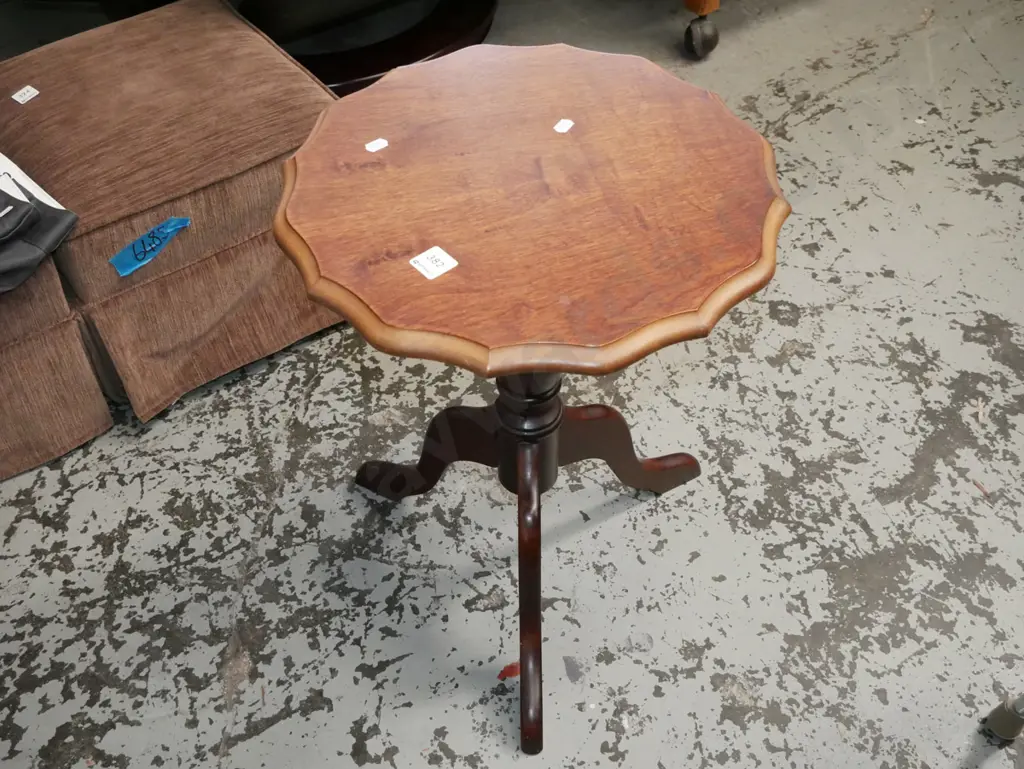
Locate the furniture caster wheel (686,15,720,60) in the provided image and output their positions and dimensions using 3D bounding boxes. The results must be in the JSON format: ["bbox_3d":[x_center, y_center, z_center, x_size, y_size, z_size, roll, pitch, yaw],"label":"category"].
[{"bbox_3d":[0.314,-0.569,1.952,0.050,0.068,0.058,21,51,19],"label":"furniture caster wheel"}]

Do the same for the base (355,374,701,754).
[{"bbox_3d":[0.018,0.059,1.081,0.407,0.501,0.352,-1,47,0],"label":"base"}]

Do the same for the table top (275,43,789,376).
[{"bbox_3d":[0.015,-0.155,0.925,0.404,0.018,0.404,-1,47,0],"label":"table top"}]

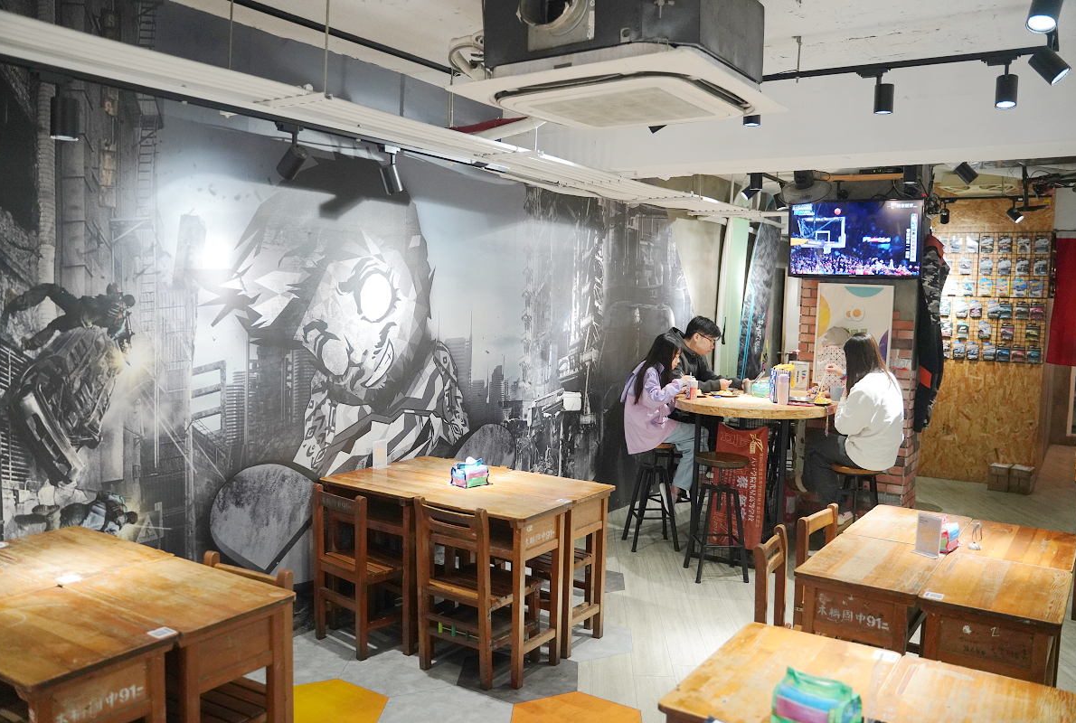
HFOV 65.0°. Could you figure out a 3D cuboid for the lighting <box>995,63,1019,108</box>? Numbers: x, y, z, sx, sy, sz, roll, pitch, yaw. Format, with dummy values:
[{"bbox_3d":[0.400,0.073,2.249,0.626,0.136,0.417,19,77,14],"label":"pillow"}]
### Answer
[{"bbox_3d":[1.832,-1.076,3.298,0.078,0.158,0.078,4,5,33],"label":"lighting"}]

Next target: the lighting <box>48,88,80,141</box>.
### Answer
[{"bbox_3d":[-1.478,-0.769,2.632,0.077,0.152,0.077,4,5,33],"label":"lighting"}]

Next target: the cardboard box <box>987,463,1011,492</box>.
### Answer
[{"bbox_3d":[4.217,1.058,7.689,0.163,0.213,0.235,5,6,36],"label":"cardboard box"}]

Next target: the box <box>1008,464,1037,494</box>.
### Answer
[{"bbox_3d":[4.430,1.078,7.711,0.170,0.220,0.280,5,5,38],"label":"box"}]

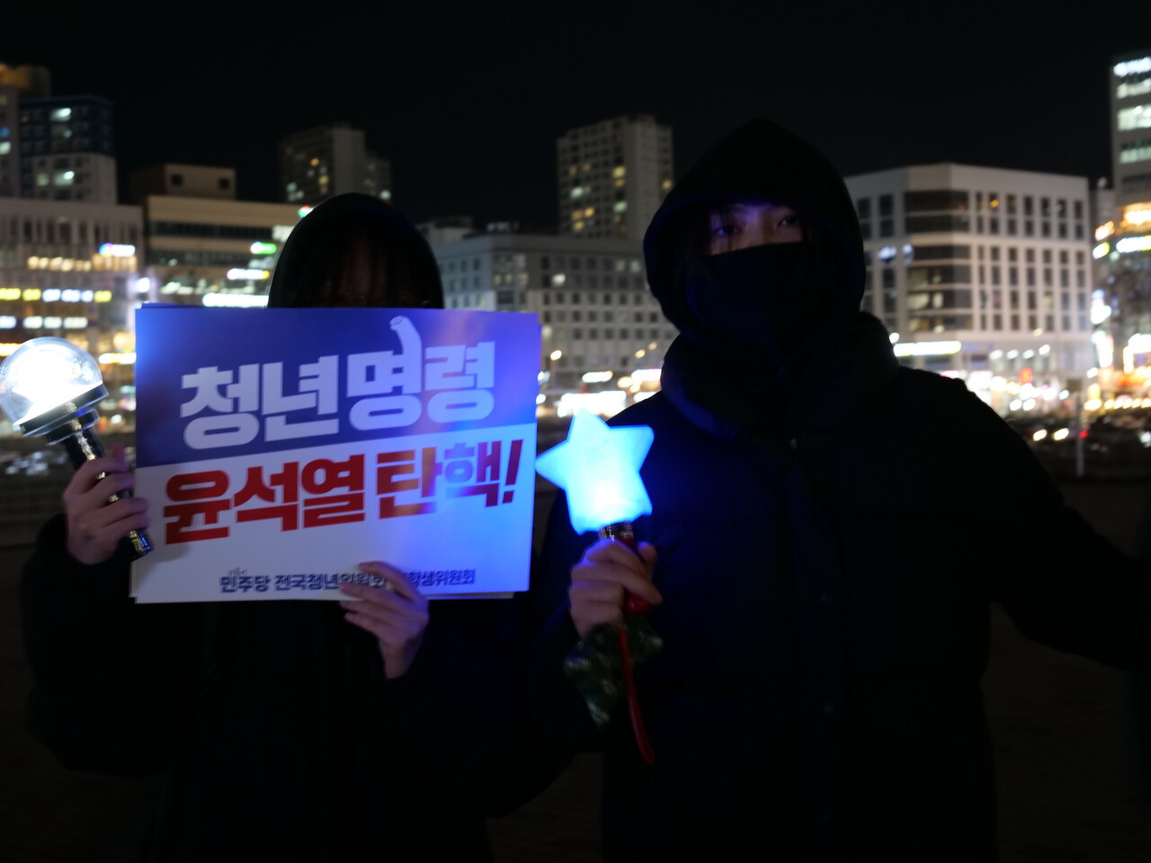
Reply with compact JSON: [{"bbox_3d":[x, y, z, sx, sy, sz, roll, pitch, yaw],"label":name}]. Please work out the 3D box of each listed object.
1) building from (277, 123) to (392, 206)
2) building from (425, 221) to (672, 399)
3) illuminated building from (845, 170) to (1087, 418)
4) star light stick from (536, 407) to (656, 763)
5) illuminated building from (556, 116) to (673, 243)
[{"bbox_3d":[-65.631,-41.082,462.945,18.500,82.027,30.000,-3,1,-38],"label":"building"},{"bbox_3d":[-1.116,-20.475,345.034,52.000,38.459,30.000,-3,1,-38],"label":"building"},{"bbox_3d":[58.486,-21.406,270.061,39.130,37.373,32.000,-3,1,-38],"label":"illuminated building"},{"bbox_3d":[0.044,0.138,1.500,0.110,0.321,0.055,-12,0,6],"label":"star light stick"},{"bbox_3d":[11.124,-38.911,414.178,15.500,72.847,28.000,-3,1,-38],"label":"illuminated building"}]

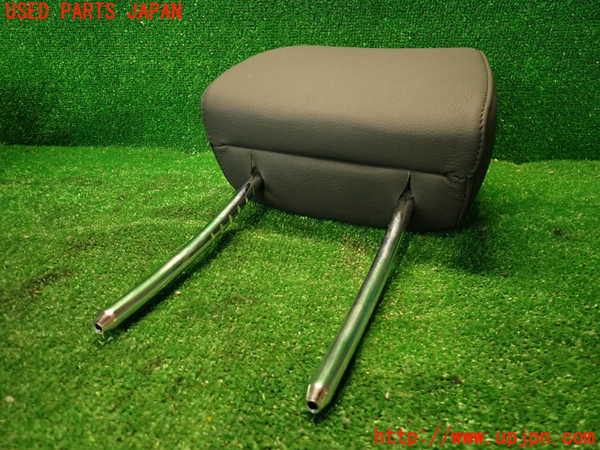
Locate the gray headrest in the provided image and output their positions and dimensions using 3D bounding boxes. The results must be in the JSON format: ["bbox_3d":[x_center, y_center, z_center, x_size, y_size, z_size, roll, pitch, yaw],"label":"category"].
[{"bbox_3d":[0.064,-0.096,0.455,0.255,0.140,0.195,11,39,23],"label":"gray headrest"}]

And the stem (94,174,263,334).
[{"bbox_3d":[-0.082,0.014,0.346,0.013,0.025,0.208,11,38,23],"label":"stem"}]

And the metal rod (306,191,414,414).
[{"bbox_3d":[0.049,0.038,0.291,0.013,0.025,0.208,11,38,23],"label":"metal rod"}]

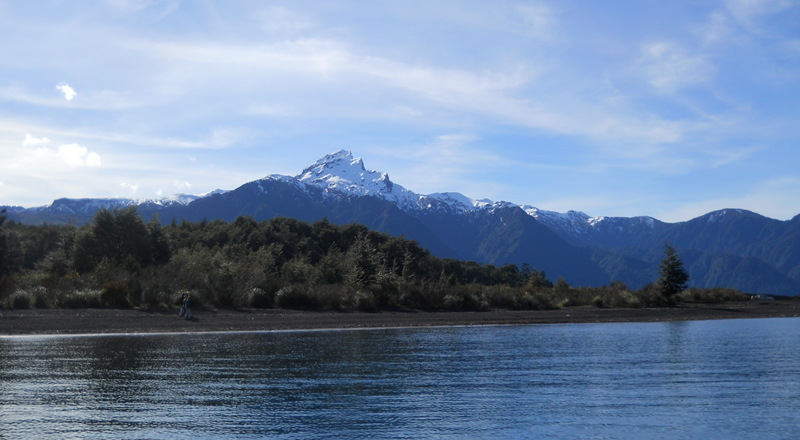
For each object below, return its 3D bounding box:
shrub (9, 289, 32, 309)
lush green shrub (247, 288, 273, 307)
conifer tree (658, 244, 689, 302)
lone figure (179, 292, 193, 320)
[{"bbox_3d":[-27.516,5.692,62.000,1.750,1.500,1.700,0,-5,0],"label":"shrub"},{"bbox_3d":[-10.604,5.891,65.000,1.800,1.700,1.750,0,-5,0],"label":"lush green shrub"},{"bbox_3d":[28.146,5.557,88.000,3.100,6.200,3.100,0,-5,0],"label":"conifer tree"},{"bbox_3d":[-13.922,5.614,55.500,0.650,1.740,0.600,2,-6,-23],"label":"lone figure"}]

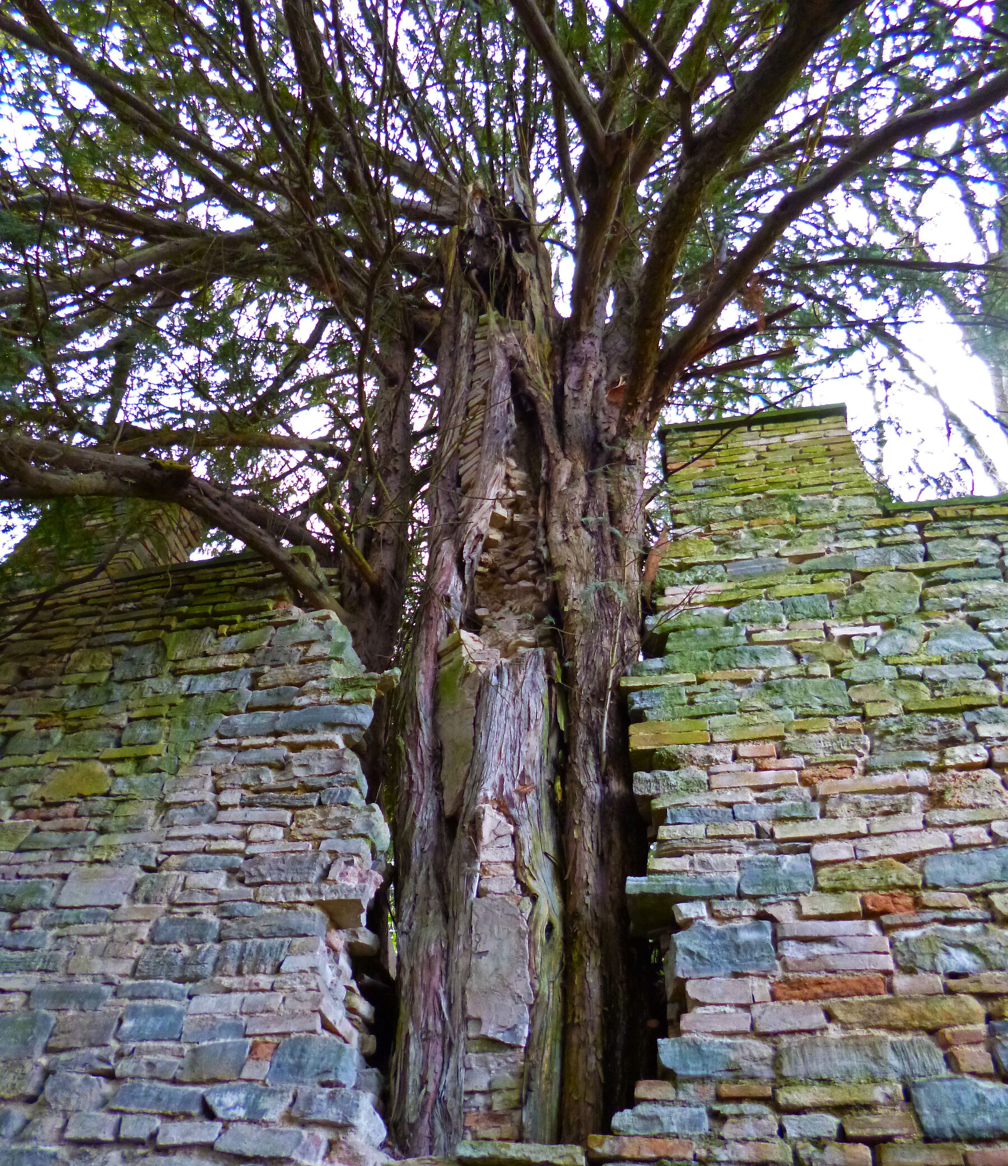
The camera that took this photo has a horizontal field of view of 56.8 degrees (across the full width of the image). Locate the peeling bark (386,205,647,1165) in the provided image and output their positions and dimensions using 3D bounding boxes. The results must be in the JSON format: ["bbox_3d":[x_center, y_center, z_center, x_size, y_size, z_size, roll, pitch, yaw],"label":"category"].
[{"bbox_3d":[0.140,-0.288,4.597,1.050,5.300,0.850,-5,-38,9],"label":"peeling bark"}]

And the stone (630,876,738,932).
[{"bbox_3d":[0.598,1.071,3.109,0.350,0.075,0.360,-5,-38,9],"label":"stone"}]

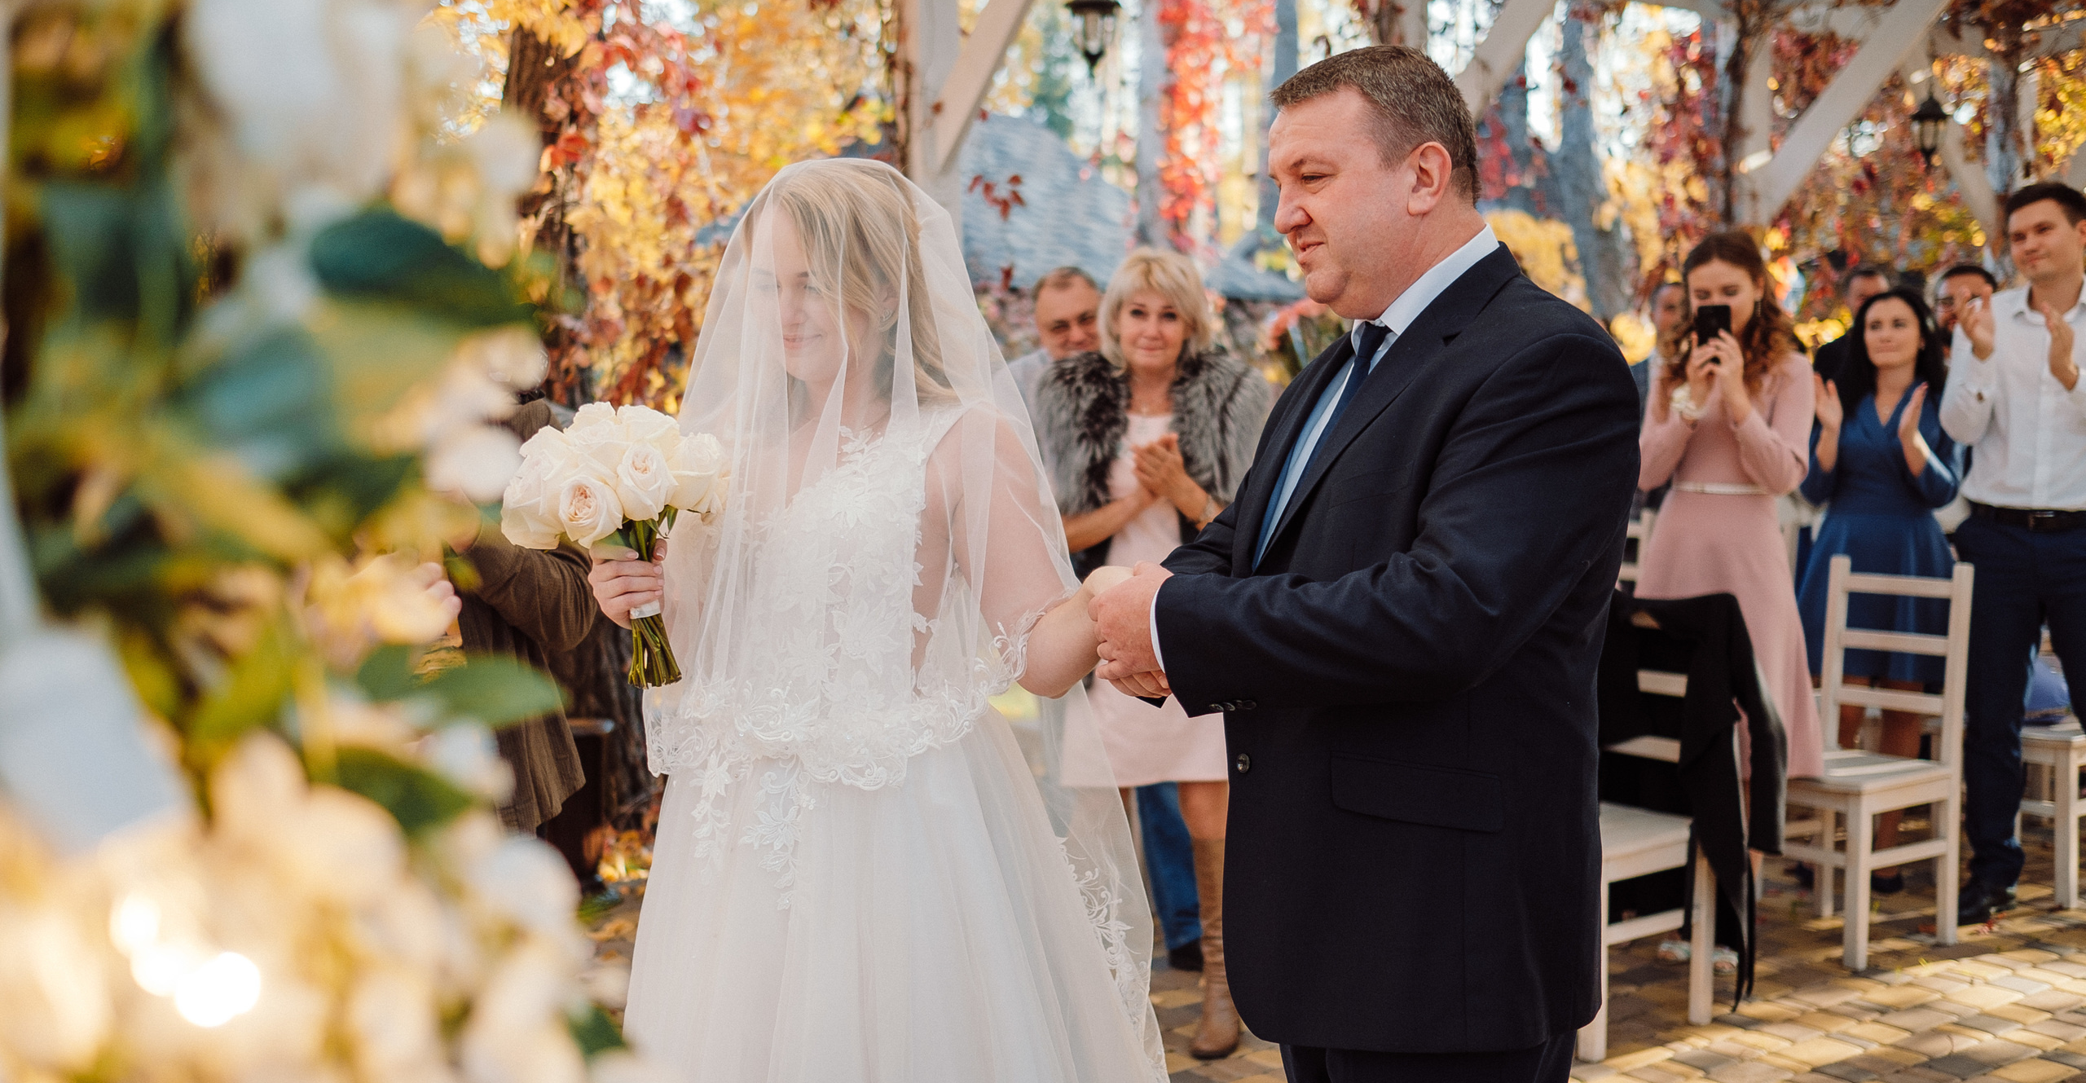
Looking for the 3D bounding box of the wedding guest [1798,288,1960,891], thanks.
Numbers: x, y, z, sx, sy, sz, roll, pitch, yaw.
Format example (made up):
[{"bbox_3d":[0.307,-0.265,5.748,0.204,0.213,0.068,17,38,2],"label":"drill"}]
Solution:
[{"bbox_3d":[2.339,0.127,5.680,0.465,1.663,0.396,1,4,25],"label":"wedding guest"}]

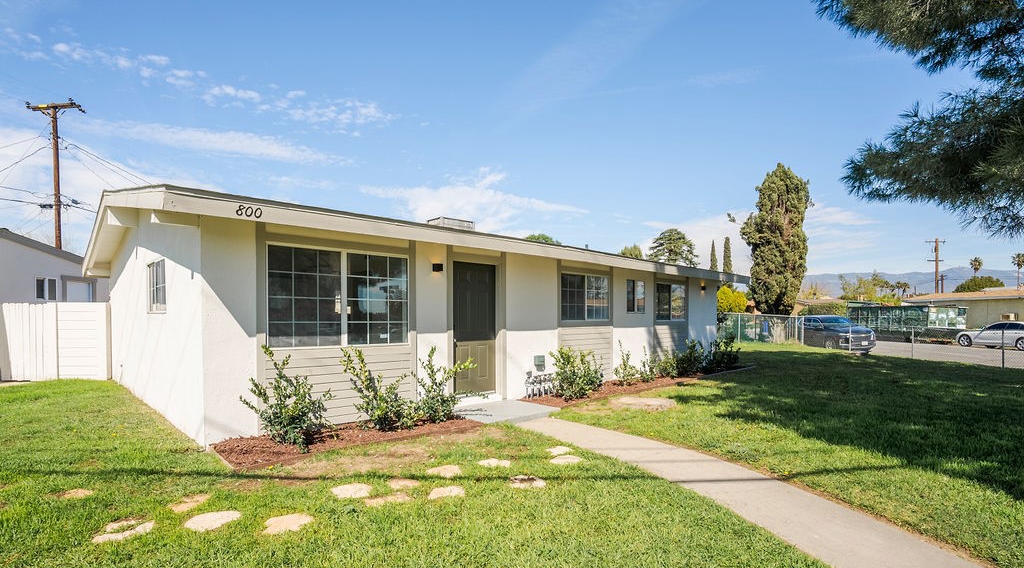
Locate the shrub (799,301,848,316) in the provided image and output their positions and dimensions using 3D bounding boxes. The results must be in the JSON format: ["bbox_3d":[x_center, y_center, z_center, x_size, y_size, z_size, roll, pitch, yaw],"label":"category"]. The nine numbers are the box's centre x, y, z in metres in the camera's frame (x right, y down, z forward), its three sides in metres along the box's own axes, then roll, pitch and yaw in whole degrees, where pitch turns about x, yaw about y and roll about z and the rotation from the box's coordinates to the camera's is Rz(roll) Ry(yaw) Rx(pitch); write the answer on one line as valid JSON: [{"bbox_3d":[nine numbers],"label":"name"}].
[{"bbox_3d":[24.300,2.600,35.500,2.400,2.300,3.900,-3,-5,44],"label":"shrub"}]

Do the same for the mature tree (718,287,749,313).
[{"bbox_3d":[14.500,1.870,30.000,2.500,3.200,2.400,0,-3,0],"label":"mature tree"}]

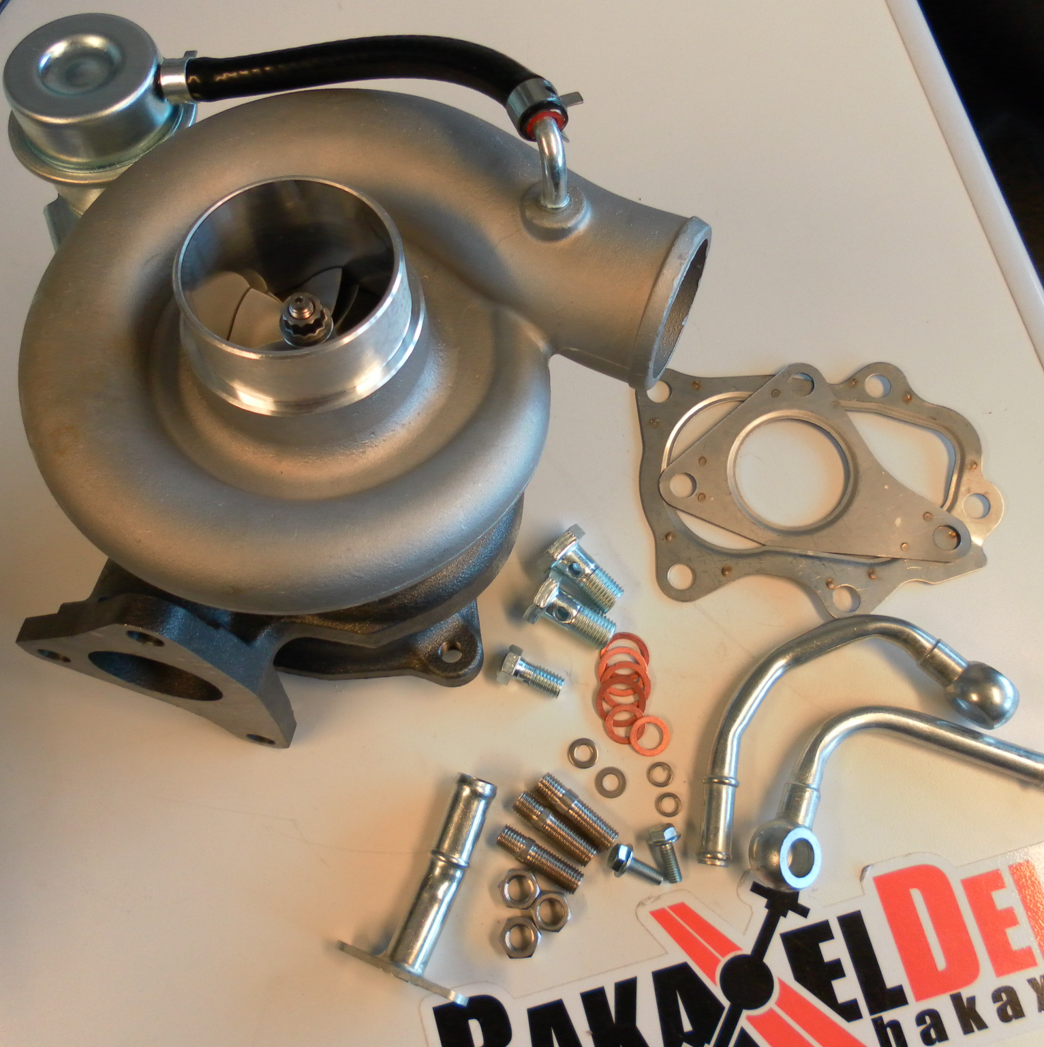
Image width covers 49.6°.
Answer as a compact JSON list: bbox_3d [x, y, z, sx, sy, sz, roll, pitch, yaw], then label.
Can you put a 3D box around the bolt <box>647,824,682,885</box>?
[{"bbox_3d":[0.056,0.126,0.429,0.013,0.013,0.021,-15,84,-4],"label":"bolt"}]

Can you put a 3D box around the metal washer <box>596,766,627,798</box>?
[{"bbox_3d":[0.035,0.101,0.442,0.012,0.001,0.012,0,73,1],"label":"metal washer"}]

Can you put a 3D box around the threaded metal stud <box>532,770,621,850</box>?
[{"bbox_3d":[0.021,0.111,0.434,0.035,0.010,0.010,39,77,11],"label":"threaded metal stud"}]

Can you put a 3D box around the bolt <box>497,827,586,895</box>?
[{"bbox_3d":[0.007,0.128,0.429,0.035,0.010,0.010,31,76,10],"label":"bolt"}]

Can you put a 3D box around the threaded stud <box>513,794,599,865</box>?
[{"bbox_3d":[0.013,0.117,0.432,0.035,0.010,0.010,36,77,11],"label":"threaded stud"}]

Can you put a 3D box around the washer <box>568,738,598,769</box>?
[{"bbox_3d":[0.024,0.090,0.445,0.012,0.002,0.012,0,73,1],"label":"washer"}]

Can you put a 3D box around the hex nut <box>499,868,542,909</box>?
[{"bbox_3d":[-0.001,0.138,0.427,0.016,0.008,0.014,5,73,2],"label":"hex nut"}]

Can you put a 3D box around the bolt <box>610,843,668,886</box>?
[{"bbox_3d":[0.043,0.131,0.428,0.021,0.013,0.013,29,75,-1],"label":"bolt"}]

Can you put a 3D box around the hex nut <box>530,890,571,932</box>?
[{"bbox_3d":[0.011,0.146,0.425,0.016,0.008,0.014,5,73,2],"label":"hex nut"}]

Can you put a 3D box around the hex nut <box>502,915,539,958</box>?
[{"bbox_3d":[0.000,0.155,0.422,0.016,0.008,0.014,-4,73,0],"label":"hex nut"}]

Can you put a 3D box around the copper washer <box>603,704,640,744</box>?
[{"bbox_3d":[0.041,0.080,0.447,0.016,0.001,0.016,0,73,1],"label":"copper washer"}]

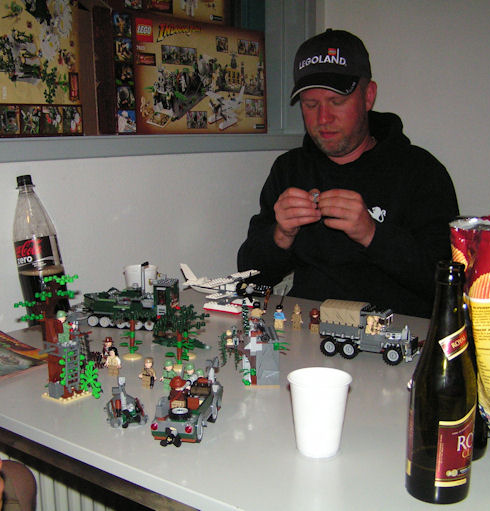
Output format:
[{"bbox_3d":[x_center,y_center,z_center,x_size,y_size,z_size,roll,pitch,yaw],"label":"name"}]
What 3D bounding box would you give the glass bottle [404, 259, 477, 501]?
[{"bbox_3d":[0.196,0.123,0.738,0.062,0.231,0.062,-3,11,-19],"label":"glass bottle"}]

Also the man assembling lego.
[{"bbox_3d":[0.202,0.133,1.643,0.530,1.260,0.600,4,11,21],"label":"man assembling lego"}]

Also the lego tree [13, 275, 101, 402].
[{"bbox_3d":[-0.249,0.108,0.994,0.090,0.163,0.092,9,13,39],"label":"lego tree"}]

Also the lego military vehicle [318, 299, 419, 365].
[{"bbox_3d":[0.201,0.122,1.191,0.151,0.079,0.060,5,11,23],"label":"lego military vehicle"}]

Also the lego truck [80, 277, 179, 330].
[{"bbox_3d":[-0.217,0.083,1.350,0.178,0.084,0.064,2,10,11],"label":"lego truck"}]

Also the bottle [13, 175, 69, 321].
[{"bbox_3d":[-0.400,-0.006,1.450,0.082,0.295,0.082,-11,5,-20],"label":"bottle"}]

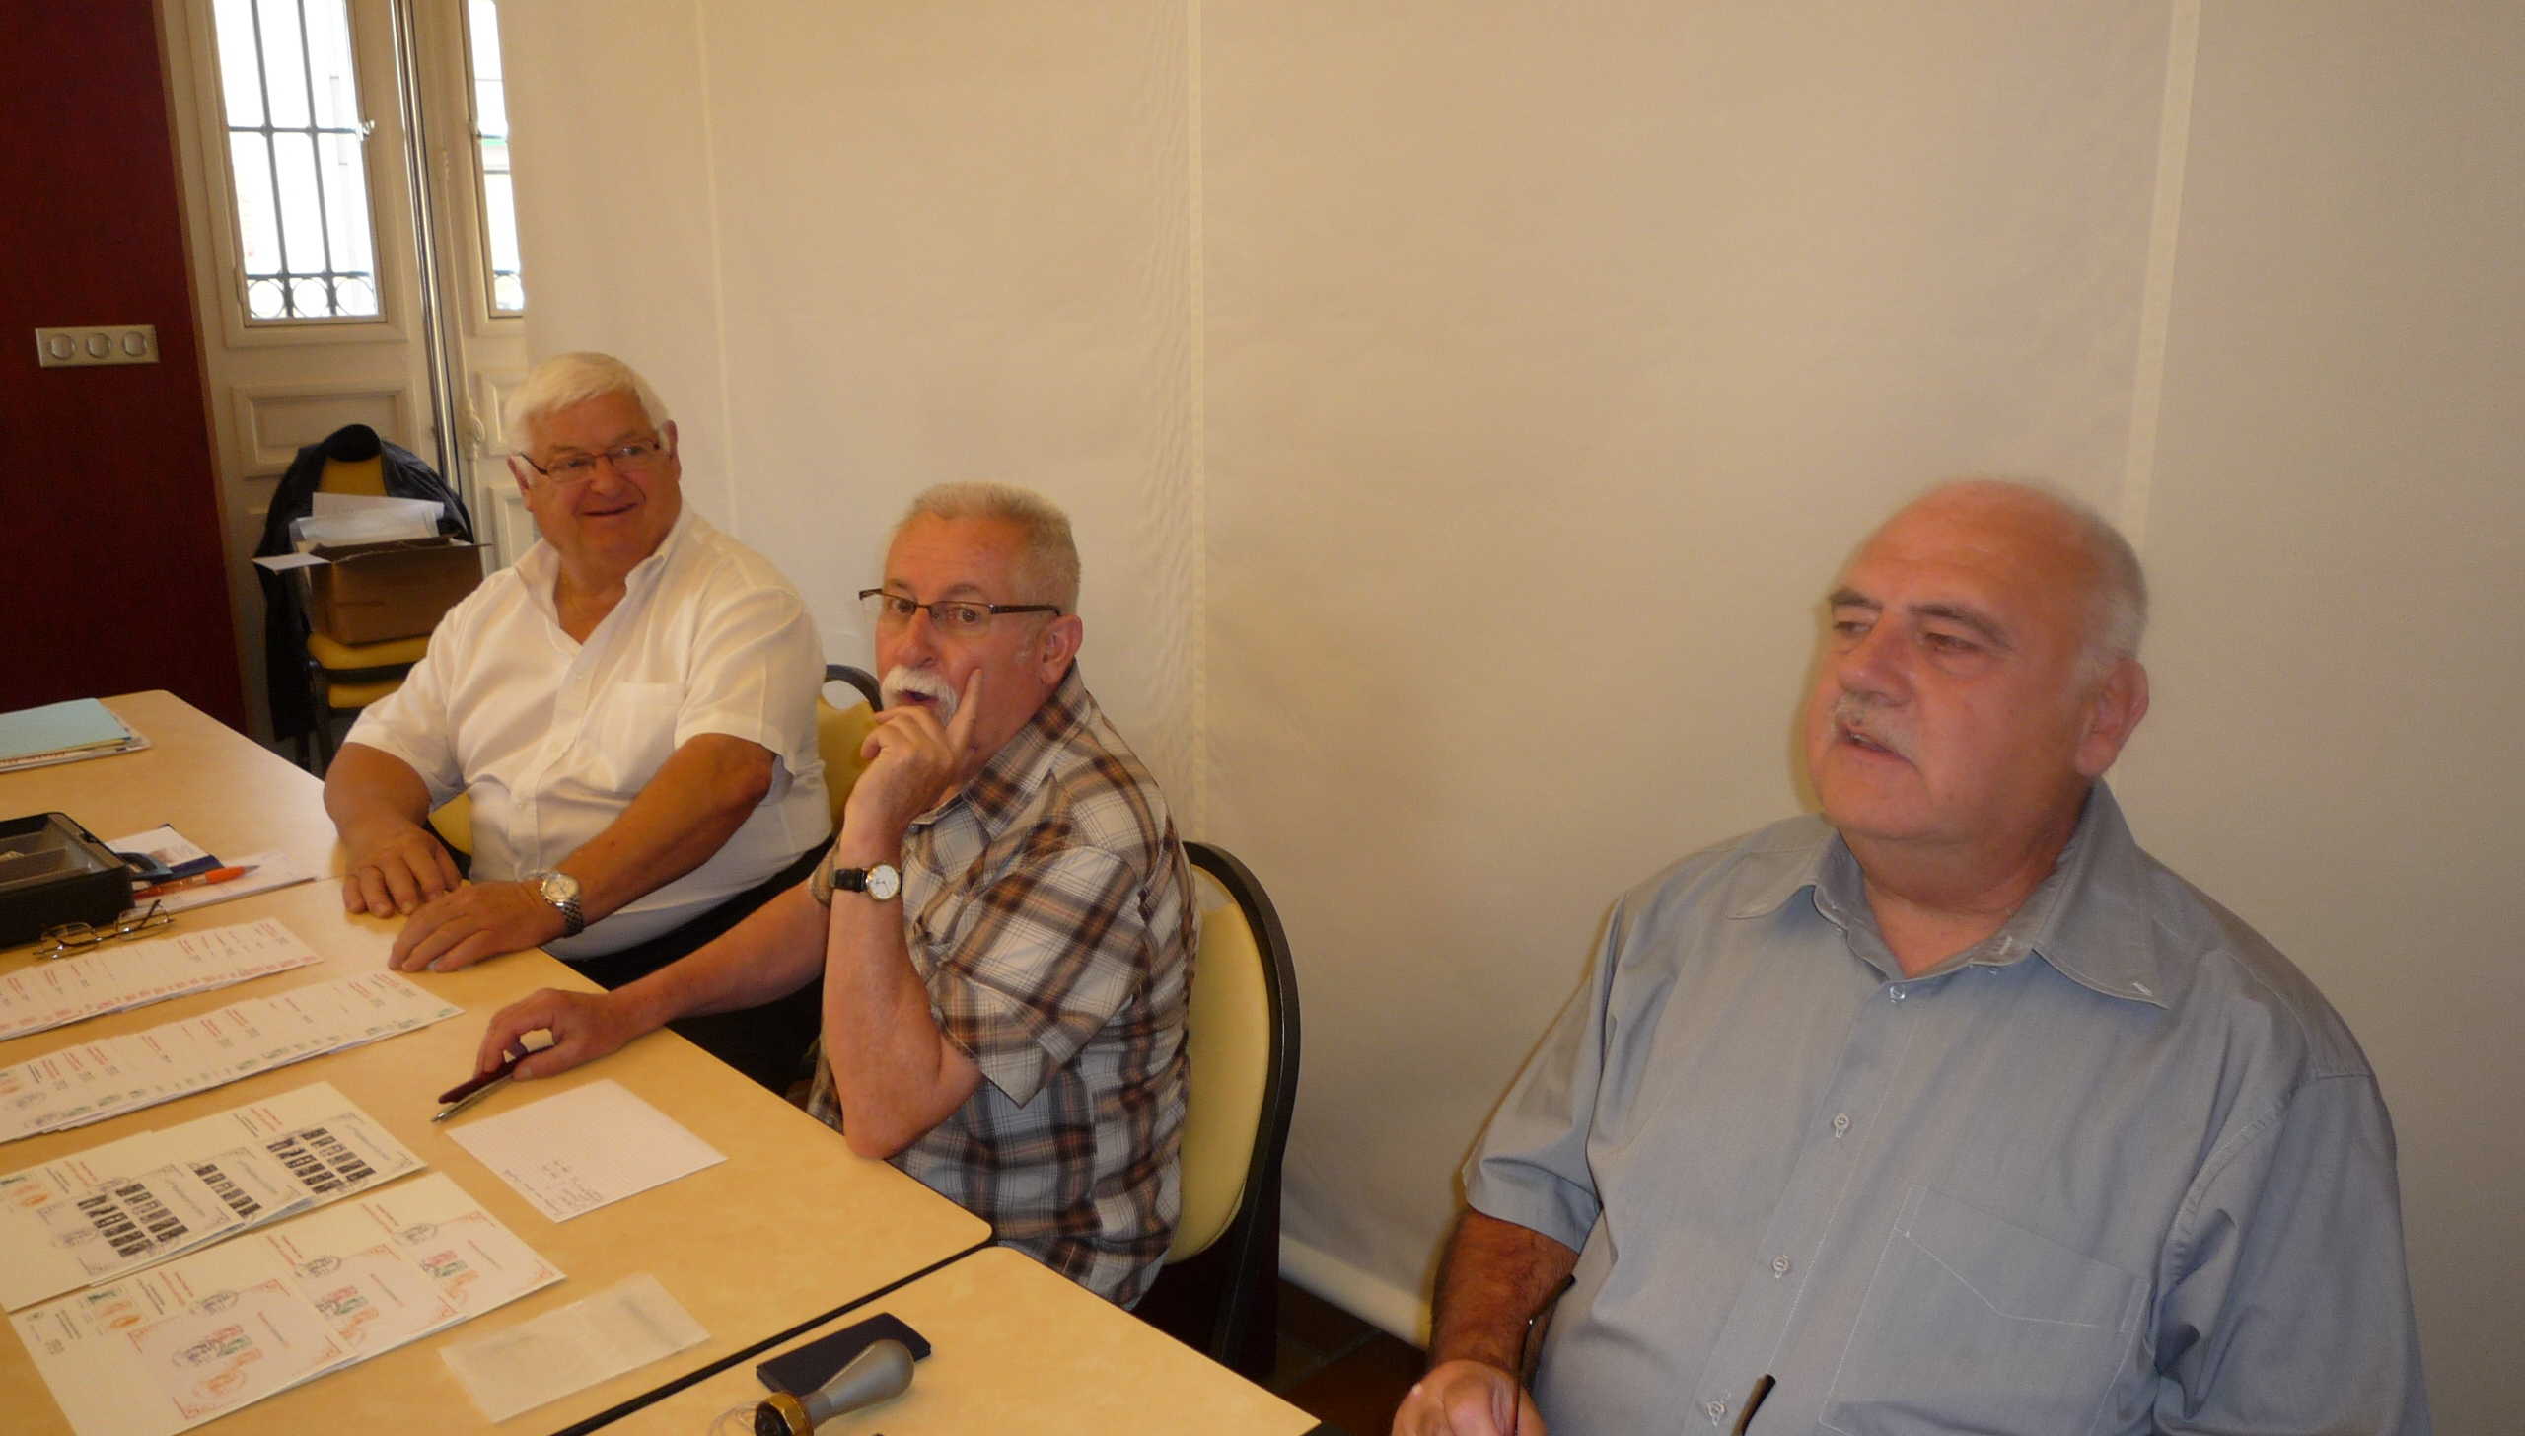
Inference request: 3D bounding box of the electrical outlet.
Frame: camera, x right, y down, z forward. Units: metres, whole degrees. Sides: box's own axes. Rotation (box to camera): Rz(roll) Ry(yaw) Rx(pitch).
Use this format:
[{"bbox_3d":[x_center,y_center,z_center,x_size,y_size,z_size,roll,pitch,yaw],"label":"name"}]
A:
[{"bbox_3d":[-2.618,-0.835,4.100,0.230,0.084,0.014,-13,19,-40],"label":"electrical outlet"}]

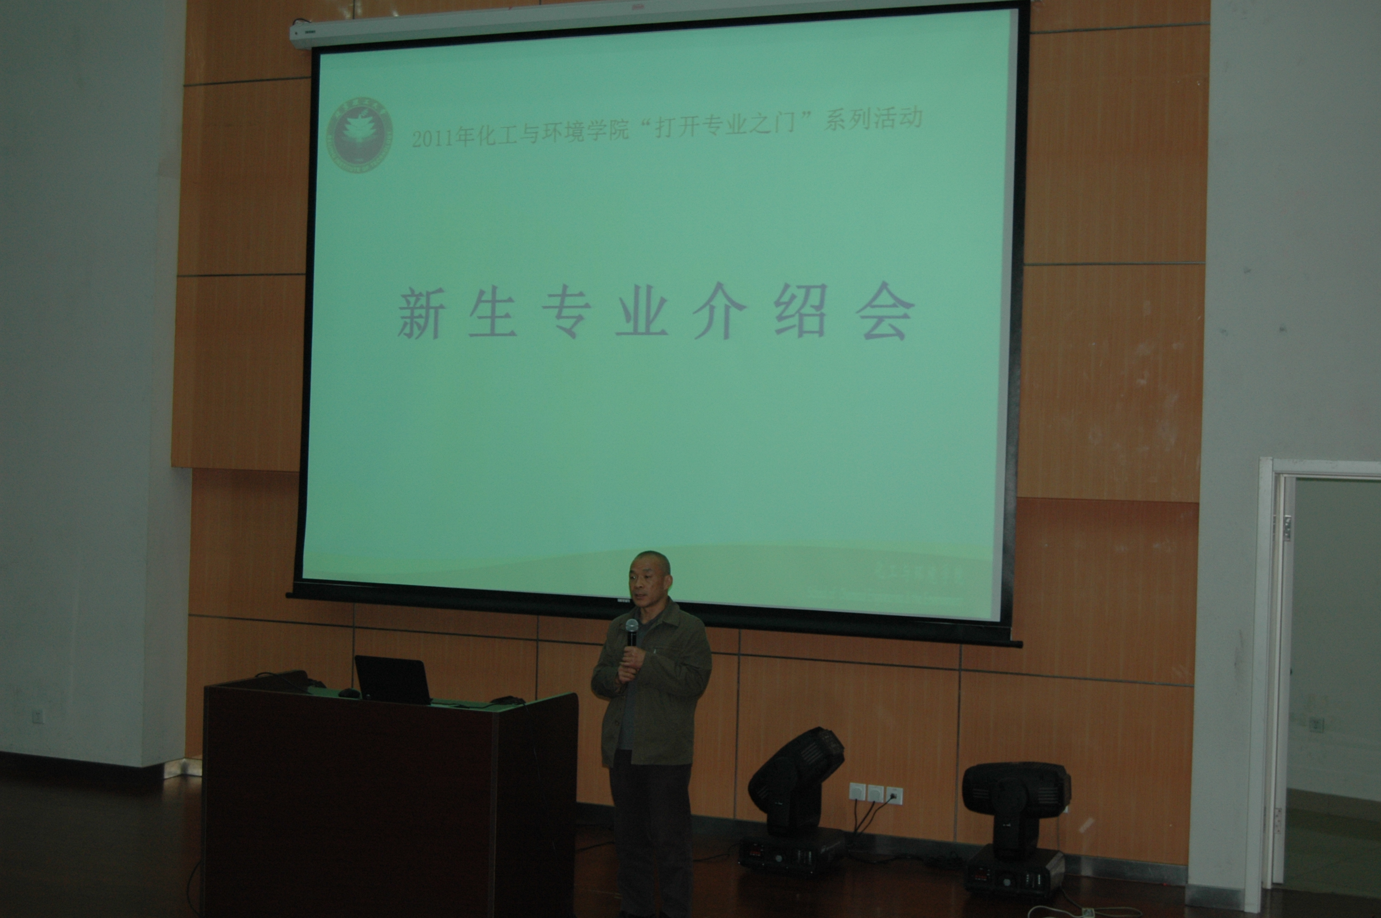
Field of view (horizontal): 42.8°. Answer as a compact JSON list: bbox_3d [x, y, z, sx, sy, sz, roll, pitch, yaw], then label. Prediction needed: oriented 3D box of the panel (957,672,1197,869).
[{"bbox_3d":[1.961,1.564,8.998,1.201,0.895,0.050,2,0,21],"label":"panel"}]

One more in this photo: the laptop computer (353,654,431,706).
[{"bbox_3d":[-1.245,0.979,7.655,0.340,0.252,0.280,2,0,21],"label":"laptop computer"}]

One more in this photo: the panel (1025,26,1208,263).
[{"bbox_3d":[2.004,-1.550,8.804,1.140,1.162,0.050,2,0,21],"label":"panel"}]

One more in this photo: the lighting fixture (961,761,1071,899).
[{"bbox_3d":[1.561,1.777,8.506,0.500,0.640,0.430,2,0,16],"label":"lighting fixture"}]

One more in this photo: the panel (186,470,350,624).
[{"bbox_3d":[-2.529,0.532,10.725,1.181,0.913,0.050,2,0,21],"label":"panel"}]

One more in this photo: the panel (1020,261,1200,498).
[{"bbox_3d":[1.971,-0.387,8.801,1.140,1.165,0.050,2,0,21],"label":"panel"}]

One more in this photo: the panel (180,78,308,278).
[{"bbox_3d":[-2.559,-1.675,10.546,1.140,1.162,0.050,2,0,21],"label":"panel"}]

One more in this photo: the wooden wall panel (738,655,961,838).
[{"bbox_3d":[0.832,1.533,9.429,1.216,0.895,0.050,2,0,21],"label":"wooden wall panel"}]

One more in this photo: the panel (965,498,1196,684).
[{"bbox_3d":[1.986,0.657,9.001,1.201,0.916,0.050,2,0,21],"label":"panel"}]

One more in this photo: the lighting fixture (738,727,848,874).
[{"bbox_3d":[0.524,1.714,8.886,0.470,0.710,0.420,2,0,25],"label":"lighting fixture"}]

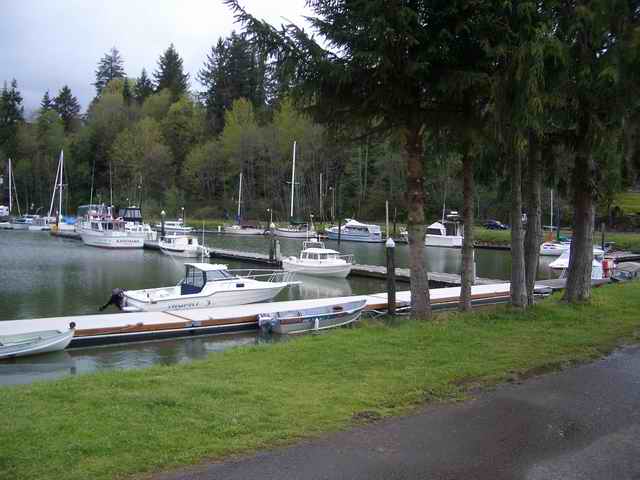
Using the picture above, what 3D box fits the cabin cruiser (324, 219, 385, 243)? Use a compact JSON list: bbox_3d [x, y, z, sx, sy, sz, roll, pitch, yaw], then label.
[{"bbox_3d":[4.300,-1.346,91.522,3.100,3.600,9.500,-2,3,-44],"label":"cabin cruiser"}]

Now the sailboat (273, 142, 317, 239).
[{"bbox_3d":[-3.097,-6.087,81.795,2.600,12.500,7.800,-3,4,-44],"label":"sailboat"}]

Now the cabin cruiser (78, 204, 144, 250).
[{"bbox_3d":[-24.200,-1.441,75.504,3.800,5.300,11.500,-2,3,-35],"label":"cabin cruiser"}]

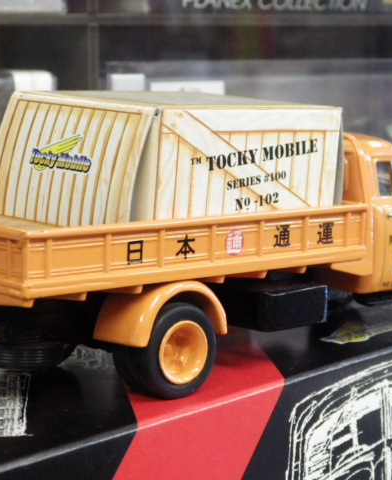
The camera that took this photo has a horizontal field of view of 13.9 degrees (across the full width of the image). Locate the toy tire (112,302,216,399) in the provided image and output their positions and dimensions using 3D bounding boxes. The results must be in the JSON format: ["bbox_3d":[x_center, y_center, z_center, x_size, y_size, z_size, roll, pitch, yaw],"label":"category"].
[{"bbox_3d":[-0.007,0.024,0.354,0.021,0.021,0.013,-10,13,-41],"label":"toy tire"}]

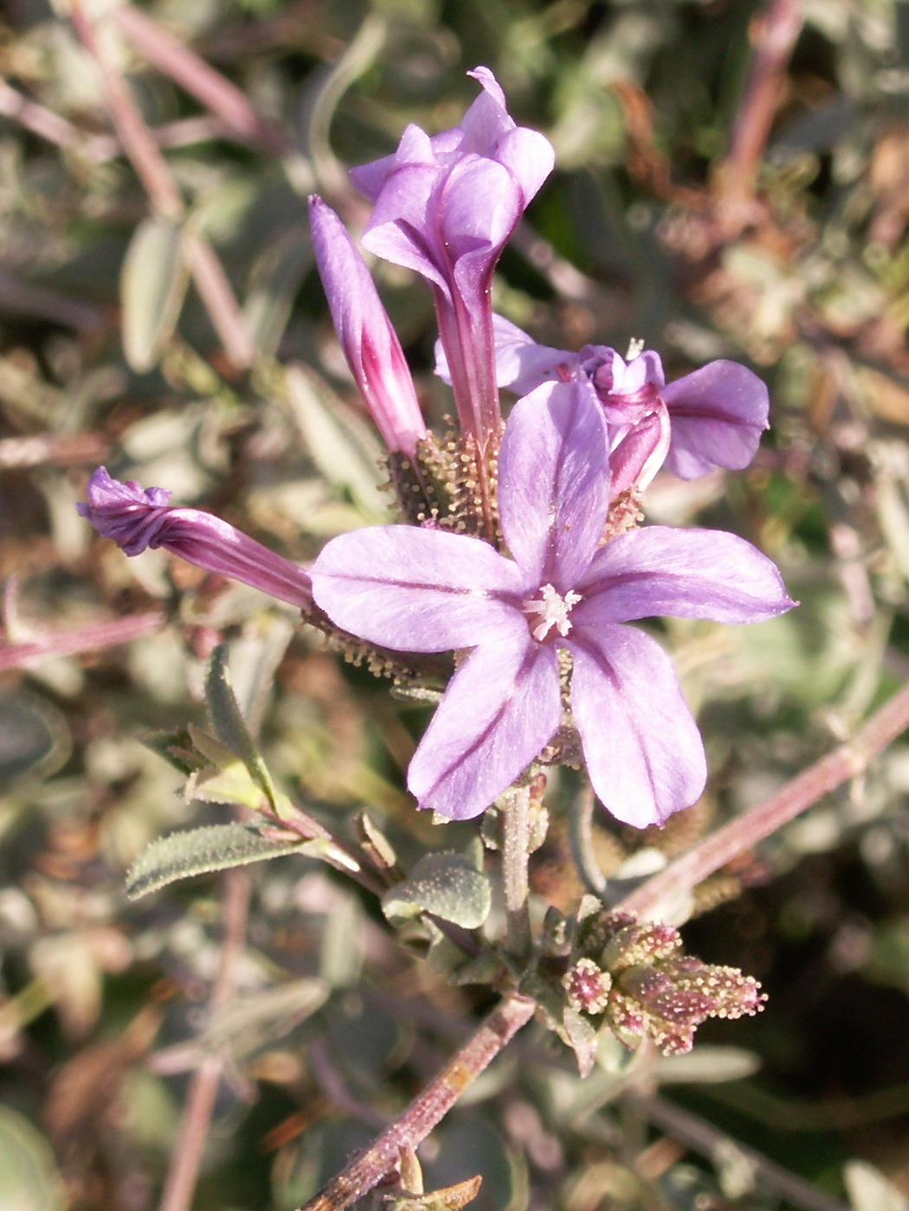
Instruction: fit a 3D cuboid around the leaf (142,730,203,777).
[{"bbox_3d":[-0.016,0.008,0.123,0.004,0.002,0.002,29,19,8],"label":"leaf"}]

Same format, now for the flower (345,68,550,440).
[{"bbox_3d":[0.000,-0.019,0.117,0.010,0.020,0.009,-3,0,0],"label":"flower"}]

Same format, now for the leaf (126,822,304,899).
[{"bbox_3d":[-0.013,0.014,0.117,0.009,0.002,0.003,-14,30,-1],"label":"leaf"}]

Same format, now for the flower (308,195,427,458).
[{"bbox_3d":[-0.005,-0.015,0.118,0.004,0.015,0.003,-21,0,0],"label":"flower"}]

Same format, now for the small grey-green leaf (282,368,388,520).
[{"bbox_3d":[-0.007,-0.010,0.136,0.004,0.011,0.002,-29,-6,-15],"label":"small grey-green leaf"}]

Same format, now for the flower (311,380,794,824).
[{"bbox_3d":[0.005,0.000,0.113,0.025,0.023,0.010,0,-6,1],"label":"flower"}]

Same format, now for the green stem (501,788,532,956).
[{"bbox_3d":[0.003,0.015,0.119,0.002,0.009,0.002,0,3,0],"label":"green stem"}]

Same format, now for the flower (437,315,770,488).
[{"bbox_3d":[0.009,-0.012,0.124,0.019,0.008,0.012,7,8,1],"label":"flower"}]

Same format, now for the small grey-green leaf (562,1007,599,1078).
[{"bbox_3d":[0.007,0.024,0.121,0.002,0.004,0.001,-11,0,-11],"label":"small grey-green leaf"}]

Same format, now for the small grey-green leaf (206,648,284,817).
[{"bbox_3d":[-0.012,0.007,0.119,0.002,0.009,0.002,-18,7,35],"label":"small grey-green leaf"}]

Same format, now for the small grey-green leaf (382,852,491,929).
[{"bbox_3d":[-0.001,0.015,0.117,0.006,0.003,0.004,0,37,0],"label":"small grey-green leaf"}]

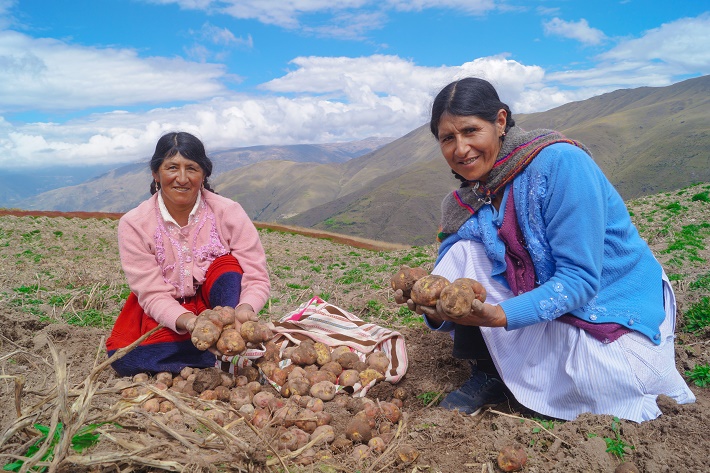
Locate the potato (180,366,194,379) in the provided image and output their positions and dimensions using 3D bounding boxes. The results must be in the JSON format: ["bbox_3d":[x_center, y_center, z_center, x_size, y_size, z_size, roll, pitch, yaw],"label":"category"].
[{"bbox_3d":[-0.510,0.414,1.620,0.042,0.037,0.040,0,3,0],"label":"potato"}]

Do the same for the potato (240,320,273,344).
[{"bbox_3d":[-0.272,0.265,1.470,0.086,0.064,0.066,0,3,0],"label":"potato"}]

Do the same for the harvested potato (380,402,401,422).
[{"bbox_3d":[0.085,0.432,1.308,0.057,0.050,0.054,0,8,0],"label":"harvested potato"}]

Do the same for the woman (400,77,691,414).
[{"bbox_3d":[0.505,0.036,1.375,0.690,0.860,0.515,-5,9,-33],"label":"woman"}]

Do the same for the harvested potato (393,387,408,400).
[{"bbox_3d":[0.128,0.437,1.480,0.038,0.035,0.038,1,8,5],"label":"harvested potato"}]

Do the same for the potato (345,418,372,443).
[{"bbox_3d":[0.008,0.443,1.215,0.064,0.057,0.059,0,8,0],"label":"potato"}]

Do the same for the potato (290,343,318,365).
[{"bbox_3d":[-0.148,0.343,1.560,0.080,0.062,0.065,0,3,0],"label":"potato"}]

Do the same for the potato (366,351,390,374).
[{"bbox_3d":[0.068,0.368,1.550,0.066,0.060,0.062,0,8,3],"label":"potato"}]

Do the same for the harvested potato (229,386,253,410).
[{"bbox_3d":[-0.295,0.420,1.380,0.062,0.059,0.058,0,3,0],"label":"harvested potato"}]

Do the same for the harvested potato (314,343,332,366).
[{"bbox_3d":[-0.094,0.343,1.545,0.055,0.070,0.058,0,8,0],"label":"harvested potato"}]

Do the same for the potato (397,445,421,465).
[{"bbox_3d":[0.107,0.440,1.070,0.046,0.042,0.044,0,3,0],"label":"potato"}]

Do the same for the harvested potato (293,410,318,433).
[{"bbox_3d":[-0.116,0.430,1.236,0.063,0.051,0.056,0,8,0],"label":"harvested potato"}]

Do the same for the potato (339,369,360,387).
[{"bbox_3d":[-0.015,0.389,1.463,0.060,0.051,0.056,0,8,0],"label":"potato"}]

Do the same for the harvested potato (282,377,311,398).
[{"bbox_3d":[-0.159,0.411,1.450,0.074,0.058,0.060,0,3,0],"label":"harvested potato"}]

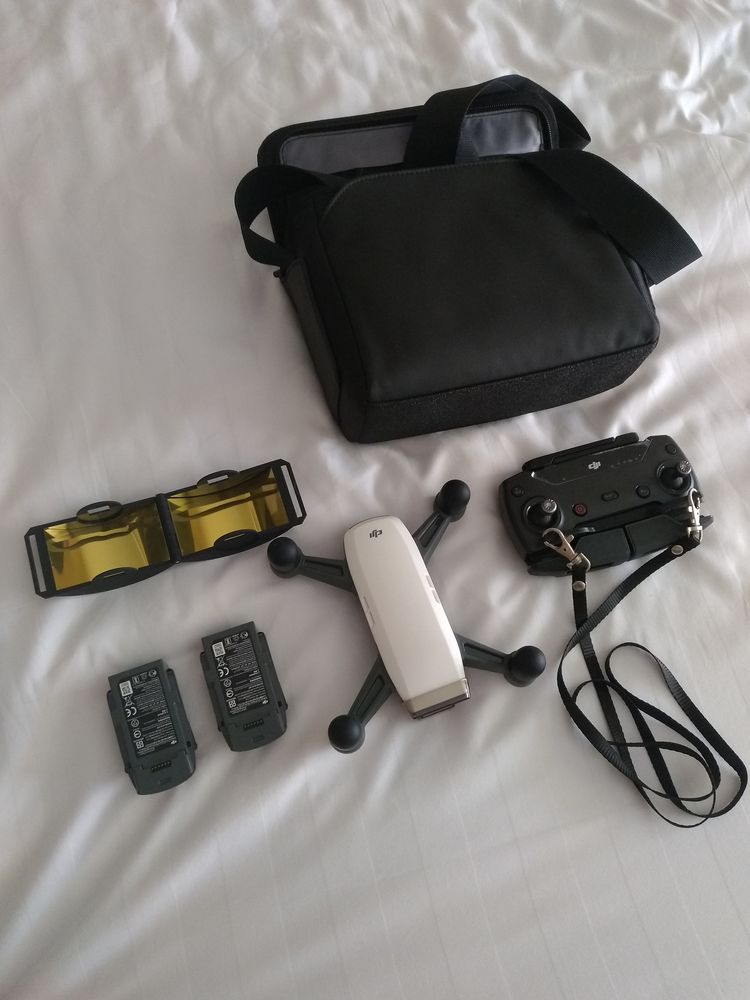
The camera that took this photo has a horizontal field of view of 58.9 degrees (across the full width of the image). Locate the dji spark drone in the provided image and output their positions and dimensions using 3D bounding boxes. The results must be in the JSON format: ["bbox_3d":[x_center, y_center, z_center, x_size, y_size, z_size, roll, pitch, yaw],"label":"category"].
[{"bbox_3d":[0.018,0.072,0.431,0.143,0.053,0.143,-18,67,-9],"label":"dji spark drone"}]

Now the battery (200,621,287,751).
[{"bbox_3d":[-0.082,0.119,0.421,0.044,0.026,0.076,-17,67,-8],"label":"battery"}]

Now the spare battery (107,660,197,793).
[{"bbox_3d":[-0.137,0.141,0.410,0.044,0.026,0.076,-17,67,-8],"label":"spare battery"}]

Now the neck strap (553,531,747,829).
[{"bbox_3d":[0.174,0.103,0.430,0.116,0.028,0.195,0,66,-1],"label":"neck strap"}]

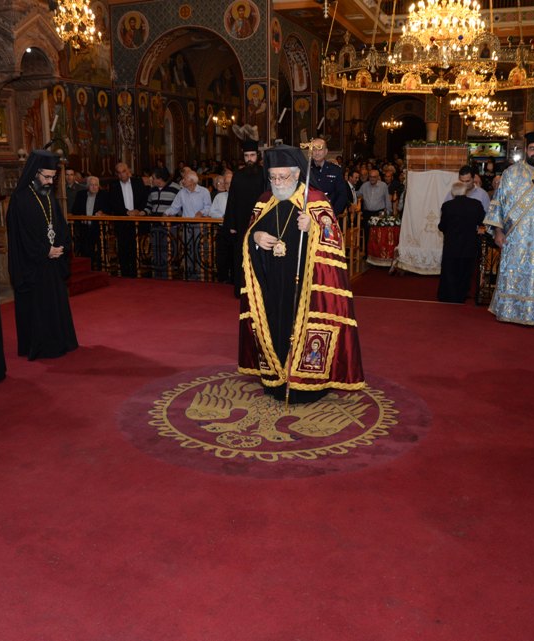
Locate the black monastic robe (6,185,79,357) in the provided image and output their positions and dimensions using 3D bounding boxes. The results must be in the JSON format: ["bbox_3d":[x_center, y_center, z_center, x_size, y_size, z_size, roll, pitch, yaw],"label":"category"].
[{"bbox_3d":[-1.907,-0.418,5.468,0.480,1.430,0.580,7,16,25],"label":"black monastic robe"}]

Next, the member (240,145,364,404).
[{"bbox_3d":[0.228,-0.339,4.538,0.820,1.740,0.680,6,16,23],"label":"member"}]

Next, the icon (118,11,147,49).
[{"bbox_3d":[-3.094,-6.709,14.786,0.870,0.870,0.050,5,15,18],"label":"icon"}]

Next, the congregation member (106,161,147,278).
[{"bbox_3d":[-1.955,-1.304,8.957,0.580,1.770,0.450,0,14,-2],"label":"congregation member"}]

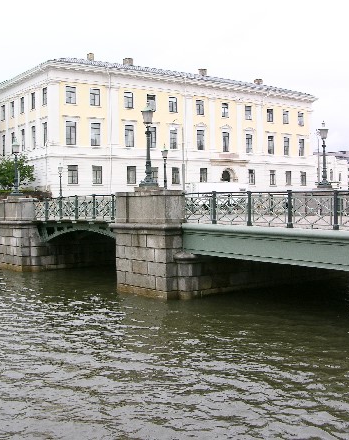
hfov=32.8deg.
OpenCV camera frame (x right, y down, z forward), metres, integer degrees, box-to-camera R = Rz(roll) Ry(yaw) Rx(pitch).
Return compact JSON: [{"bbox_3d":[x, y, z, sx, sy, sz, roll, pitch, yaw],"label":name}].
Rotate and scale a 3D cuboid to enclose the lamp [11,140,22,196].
[{"bbox_3d":[-8.345,-2.794,31.400,0.500,3.000,0.500,-2,2,-35],"label":"lamp"}]

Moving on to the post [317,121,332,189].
[{"bbox_3d":[6.673,-2.914,26.400,0.500,3.000,0.500,-2,2,-35],"label":"post"}]

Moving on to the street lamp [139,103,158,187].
[{"bbox_3d":[-0.922,-2.692,21.300,0.500,3.000,0.500,-2,2,-35],"label":"street lamp"}]

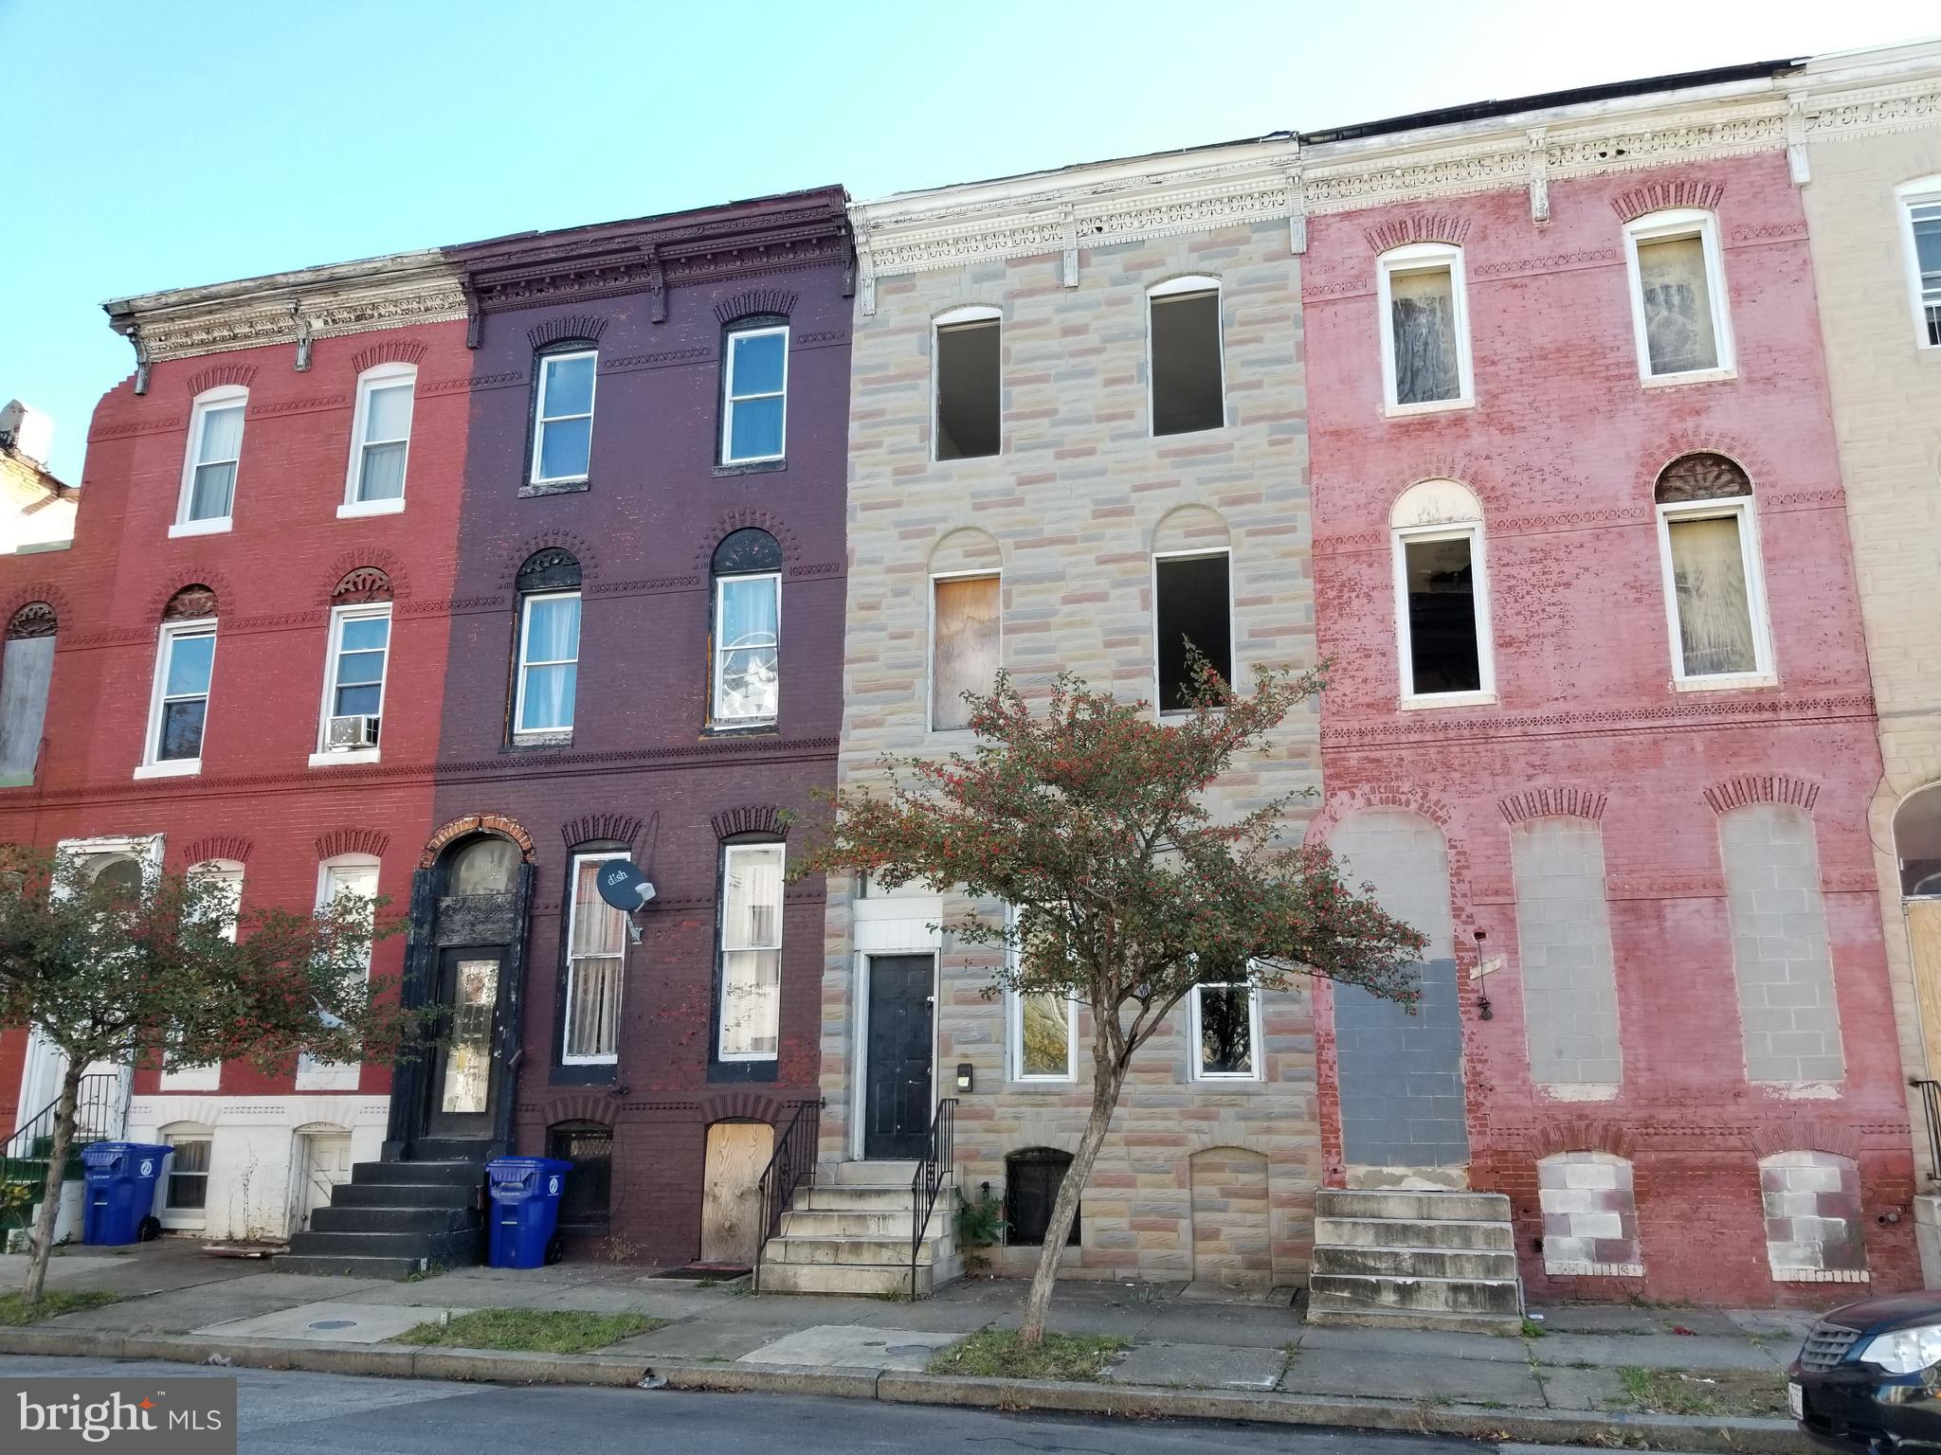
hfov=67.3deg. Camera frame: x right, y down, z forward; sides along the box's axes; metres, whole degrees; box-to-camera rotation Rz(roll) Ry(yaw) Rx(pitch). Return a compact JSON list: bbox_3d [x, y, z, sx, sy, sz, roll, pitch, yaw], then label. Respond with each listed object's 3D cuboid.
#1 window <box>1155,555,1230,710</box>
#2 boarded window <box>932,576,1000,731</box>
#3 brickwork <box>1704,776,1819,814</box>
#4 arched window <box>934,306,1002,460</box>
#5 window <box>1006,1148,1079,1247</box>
[{"bbox_3d":[2.290,-0.991,14.915,0.762,1.690,0.150,-4,-14,14],"label":"window"},{"bbox_3d":[-0.037,-0.818,15.505,0.753,1.719,0.150,-4,-14,14],"label":"boarded window"},{"bbox_3d":[7.111,0.616,13.112,0.947,0.326,0.100,-4,-14,14],"label":"brickwork"},{"bbox_3d":[-0.028,-3.718,15.797,0.778,1.820,0.140,-3,-13,13],"label":"arched window"},{"bbox_3d":[0.698,4.434,13.783,0.703,0.894,0.140,-3,-13,13],"label":"window"}]

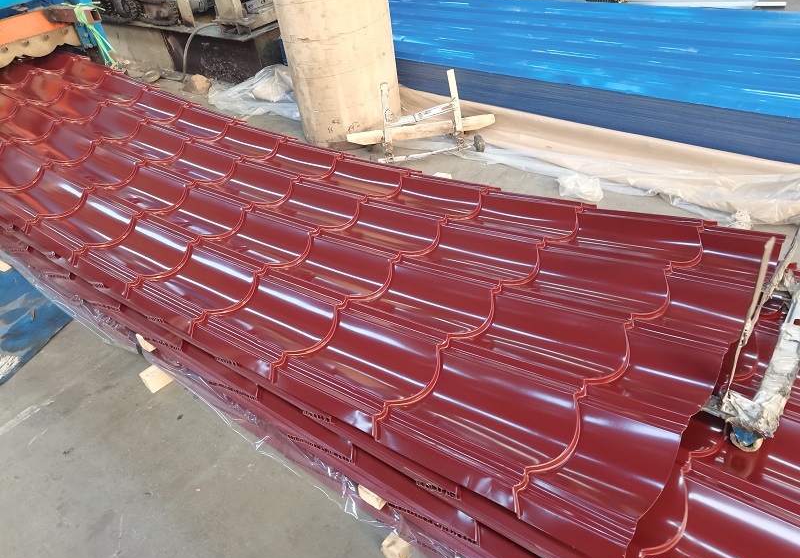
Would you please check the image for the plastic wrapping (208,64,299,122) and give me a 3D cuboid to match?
[{"bbox_3d":[-0.815,-1.204,3.735,0.880,0.170,0.550,22,47,34],"label":"plastic wrapping"}]

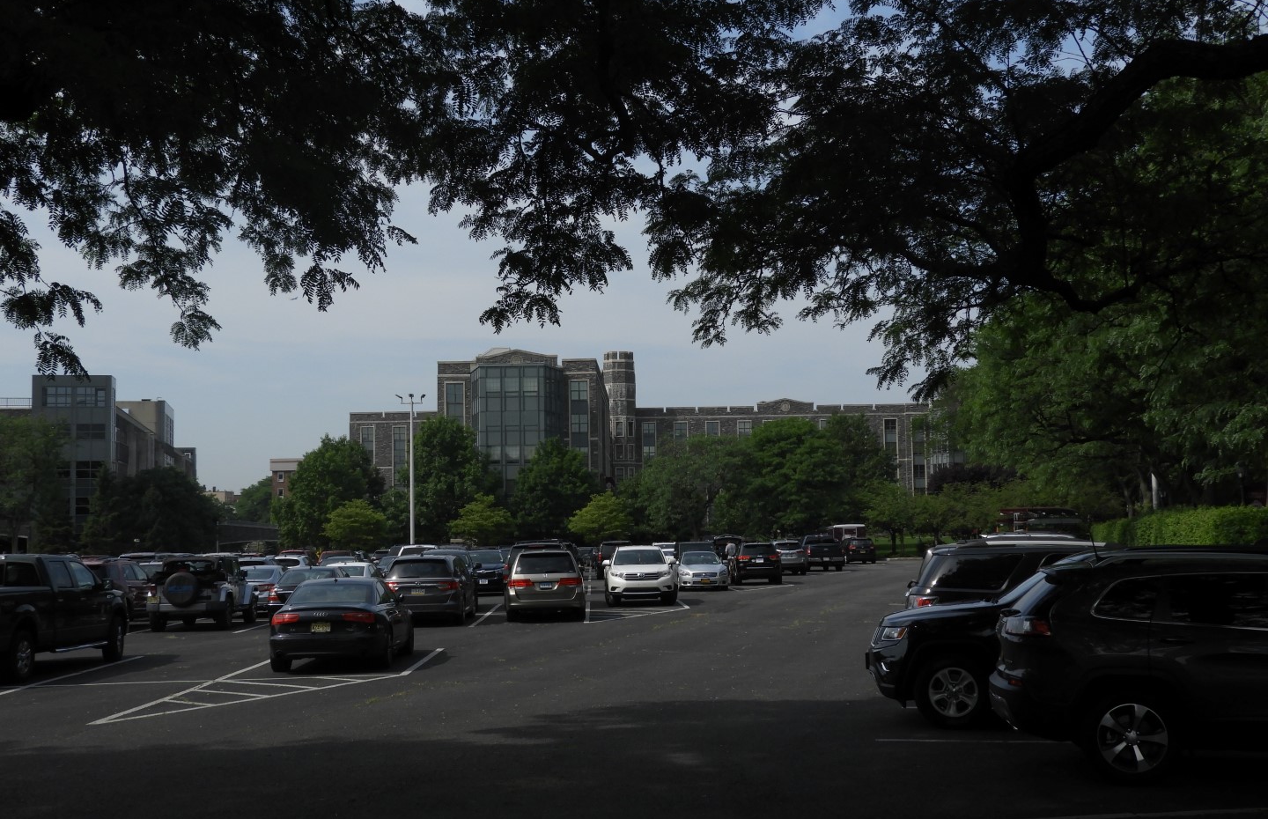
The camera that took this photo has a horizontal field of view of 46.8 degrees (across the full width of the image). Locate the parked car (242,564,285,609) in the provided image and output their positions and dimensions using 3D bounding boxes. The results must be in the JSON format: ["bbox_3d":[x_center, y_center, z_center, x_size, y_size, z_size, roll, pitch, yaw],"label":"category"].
[{"bbox_3d":[-10.612,5.124,41.757,1.840,1.460,4.850,-1,-4,-2],"label":"parked car"}]

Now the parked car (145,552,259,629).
[{"bbox_3d":[-10.400,4.379,35.600,1.870,1.800,4.050,0,-5,-1],"label":"parked car"}]

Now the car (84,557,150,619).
[{"bbox_3d":[-14.764,5.036,41.568,1.950,1.740,4.850,-1,-4,-2],"label":"car"}]

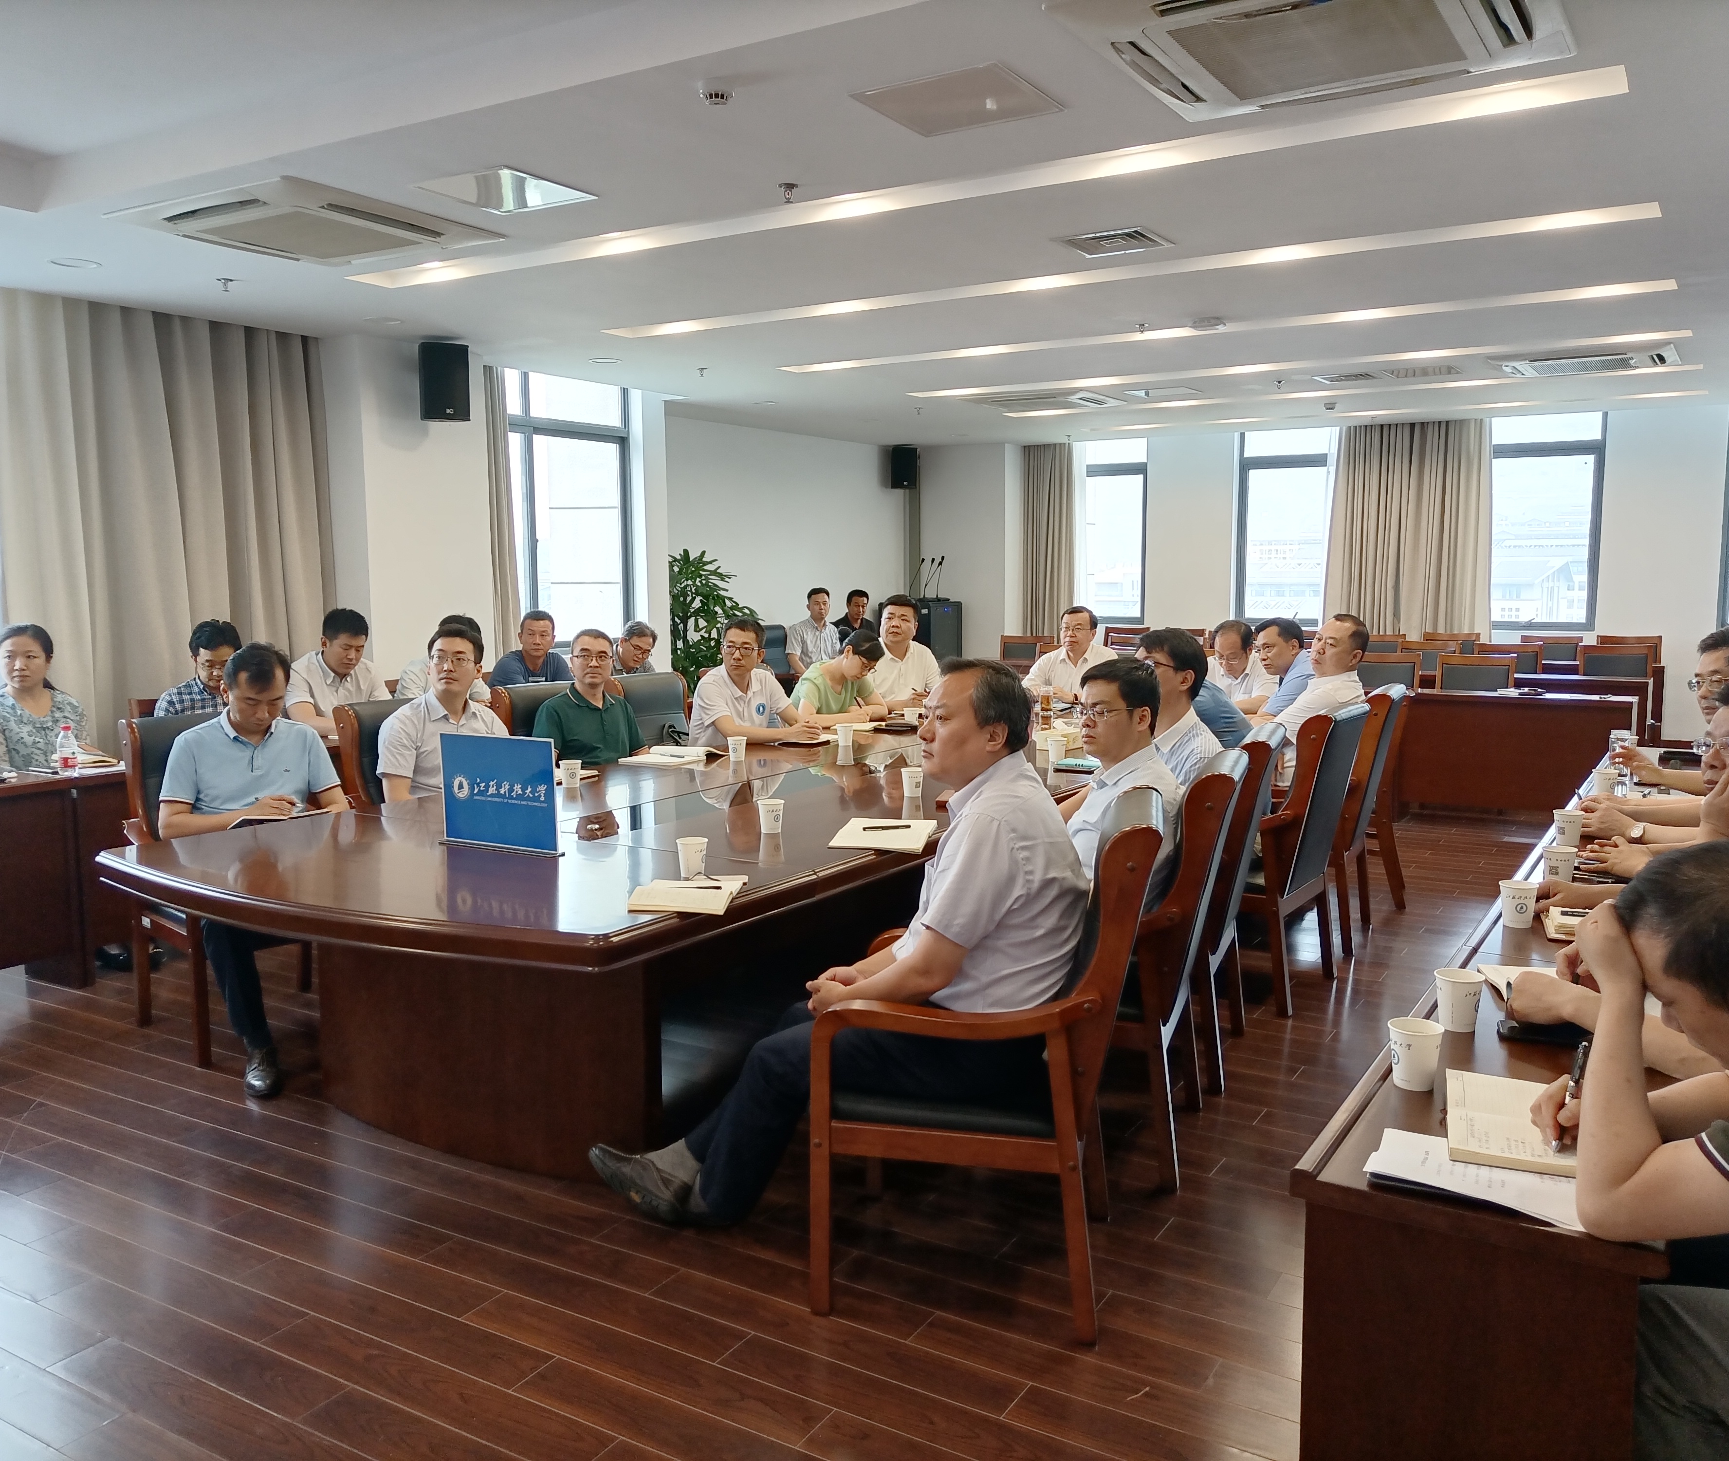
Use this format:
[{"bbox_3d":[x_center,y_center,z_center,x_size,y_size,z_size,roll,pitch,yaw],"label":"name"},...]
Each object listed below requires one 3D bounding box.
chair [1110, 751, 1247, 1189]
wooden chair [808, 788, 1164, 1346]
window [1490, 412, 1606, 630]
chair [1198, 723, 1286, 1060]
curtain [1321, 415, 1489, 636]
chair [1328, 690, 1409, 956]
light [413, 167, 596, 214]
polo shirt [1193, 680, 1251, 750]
[{"bbox_3d":[0.606,0.566,3.737,0.660,0.990,0.580,2,7,18],"label":"chair"},{"bbox_3d":[0.283,0.632,3.034,0.680,1.000,0.590,1,6,15],"label":"wooden chair"},{"bbox_3d":[5.254,-1.636,11.561,0.965,1.680,0.120,4,8,31],"label":"window"},{"bbox_3d":[0.884,0.491,4.385,0.660,0.990,0.580,2,7,20],"label":"chair"},{"bbox_3d":[4.689,-1.291,12.670,1.319,2.686,0.200,4,7,32],"label":"curtain"},{"bbox_3d":[1.739,0.326,5.786,0.660,0.990,0.580,3,7,26],"label":"chair"},{"bbox_3d":[-1.198,-1.810,4.858,0.425,0.050,0.425,4,7,31],"label":"light"},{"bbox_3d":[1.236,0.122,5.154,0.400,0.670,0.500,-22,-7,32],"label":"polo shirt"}]

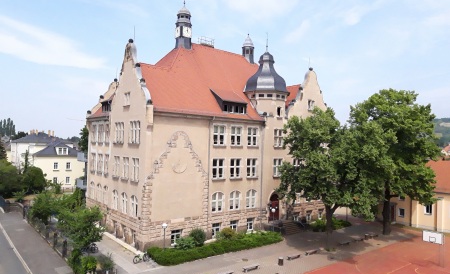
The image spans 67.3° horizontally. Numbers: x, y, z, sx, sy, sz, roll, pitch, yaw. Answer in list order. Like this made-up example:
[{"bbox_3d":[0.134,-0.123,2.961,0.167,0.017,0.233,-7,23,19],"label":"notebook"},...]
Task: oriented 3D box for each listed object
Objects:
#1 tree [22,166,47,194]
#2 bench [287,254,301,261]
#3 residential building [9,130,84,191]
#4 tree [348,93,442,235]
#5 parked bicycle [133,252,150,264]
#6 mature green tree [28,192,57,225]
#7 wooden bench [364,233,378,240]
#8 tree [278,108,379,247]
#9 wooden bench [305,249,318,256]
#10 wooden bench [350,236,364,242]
[{"bbox_3d":[-43.900,10.000,78.000,5.600,6.500,5.500,2,-3,-29],"label":"tree"},{"bbox_3d":[7.580,13.219,37.205,1.850,0.420,0.430,3,-3,-38],"label":"bench"},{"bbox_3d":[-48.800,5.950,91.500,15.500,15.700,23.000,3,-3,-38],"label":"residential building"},{"bbox_3d":[24.607,3.682,49.248,13.200,21.000,13.000,1,-2,0],"label":"tree"},{"bbox_3d":[-8.483,12.347,34.638,1.720,1.050,0.580,3,-3,-37],"label":"parked bicycle"},{"bbox_3d":[-27.480,10.784,51.402,4.200,4.800,4.200,1,-2,0],"label":"mature green tree"},{"bbox_3d":[20.658,13.784,47.110,1.950,0.470,0.500,3,-3,-39],"label":"wooden bench"},{"bbox_3d":[13.076,5.115,41.967,12.500,17.200,12.000,0,-3,17],"label":"tree"},{"bbox_3d":[10.006,13.336,39.032,1.850,0.420,0.430,3,-3,-38],"label":"wooden bench"},{"bbox_3d":[17.688,13.725,45.150,1.850,0.420,0.430,3,-3,-38],"label":"wooden bench"}]

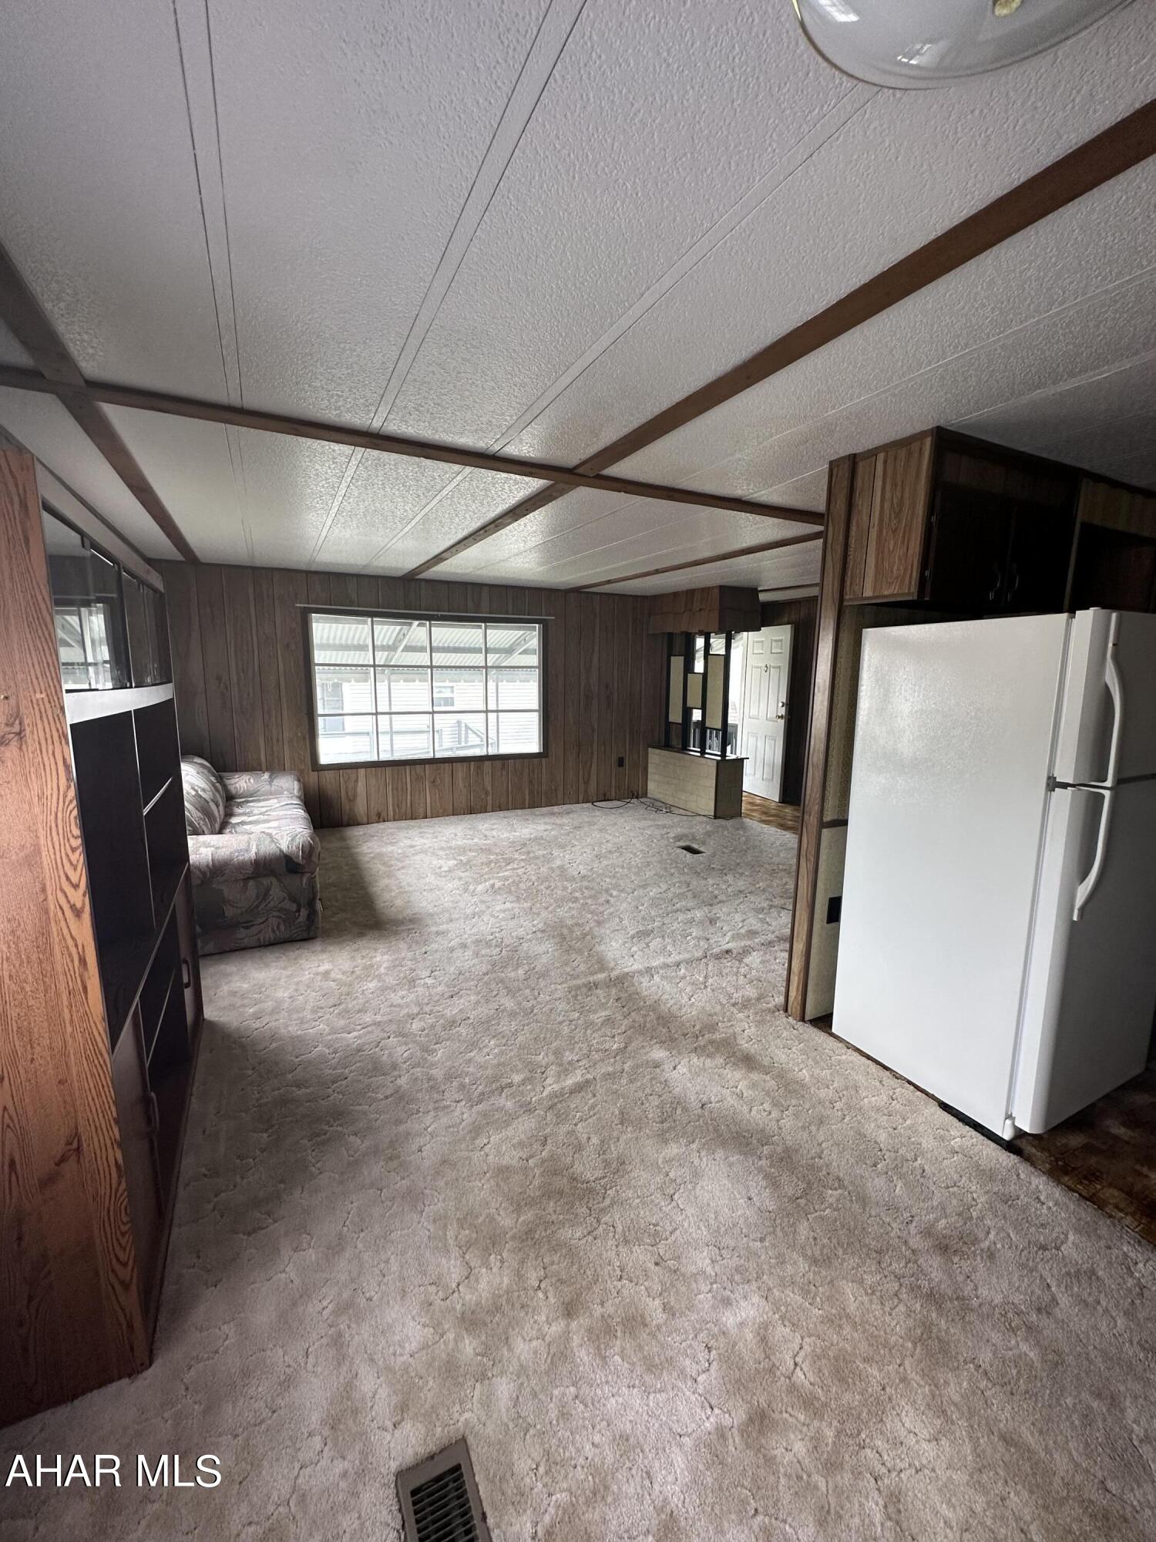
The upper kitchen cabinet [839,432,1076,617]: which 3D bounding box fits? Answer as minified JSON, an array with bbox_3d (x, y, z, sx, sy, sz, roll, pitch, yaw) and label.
[{"bbox_3d":[1.440,-0.870,2.327,0.834,0.519,0.317,-4,10,-26],"label":"upper kitchen cabinet"}]

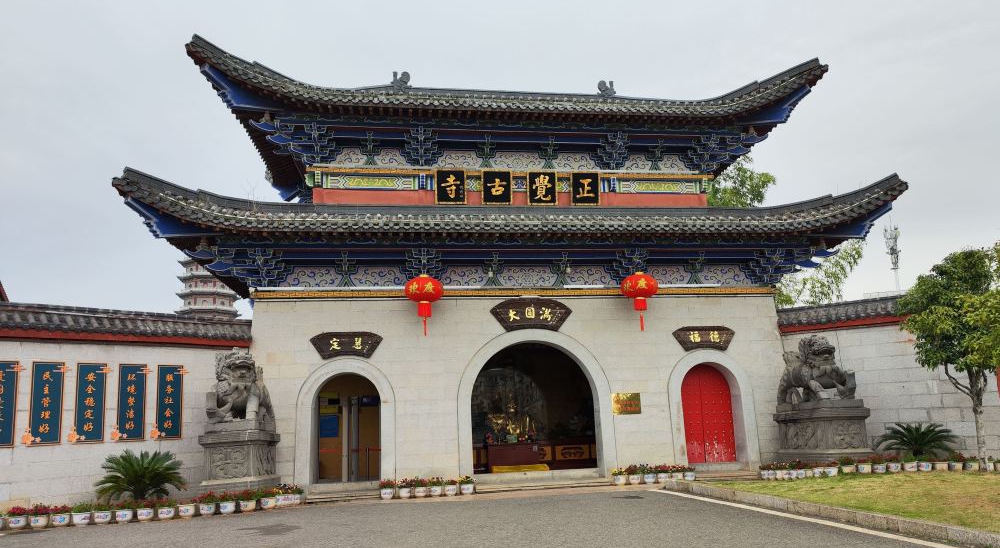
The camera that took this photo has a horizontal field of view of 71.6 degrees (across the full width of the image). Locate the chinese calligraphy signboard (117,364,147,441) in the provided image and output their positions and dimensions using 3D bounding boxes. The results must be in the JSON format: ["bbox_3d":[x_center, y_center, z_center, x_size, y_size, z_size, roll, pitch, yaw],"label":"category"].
[{"bbox_3d":[-6.888,2.398,12.969,0.060,1.418,0.523,-12,-15,40],"label":"chinese calligraphy signboard"}]

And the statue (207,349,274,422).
[{"bbox_3d":[-5.171,2.234,13.815,1.050,1.415,1.400,-1,-12,-4],"label":"statue"}]

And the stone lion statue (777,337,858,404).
[{"bbox_3d":[6.994,2.124,15.321,1.050,1.485,1.400,1,-12,-12],"label":"stone lion statue"}]

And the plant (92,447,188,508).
[{"bbox_3d":[-6.434,3.678,12.425,1.621,1.073,1.621,-12,-15,40],"label":"plant"}]

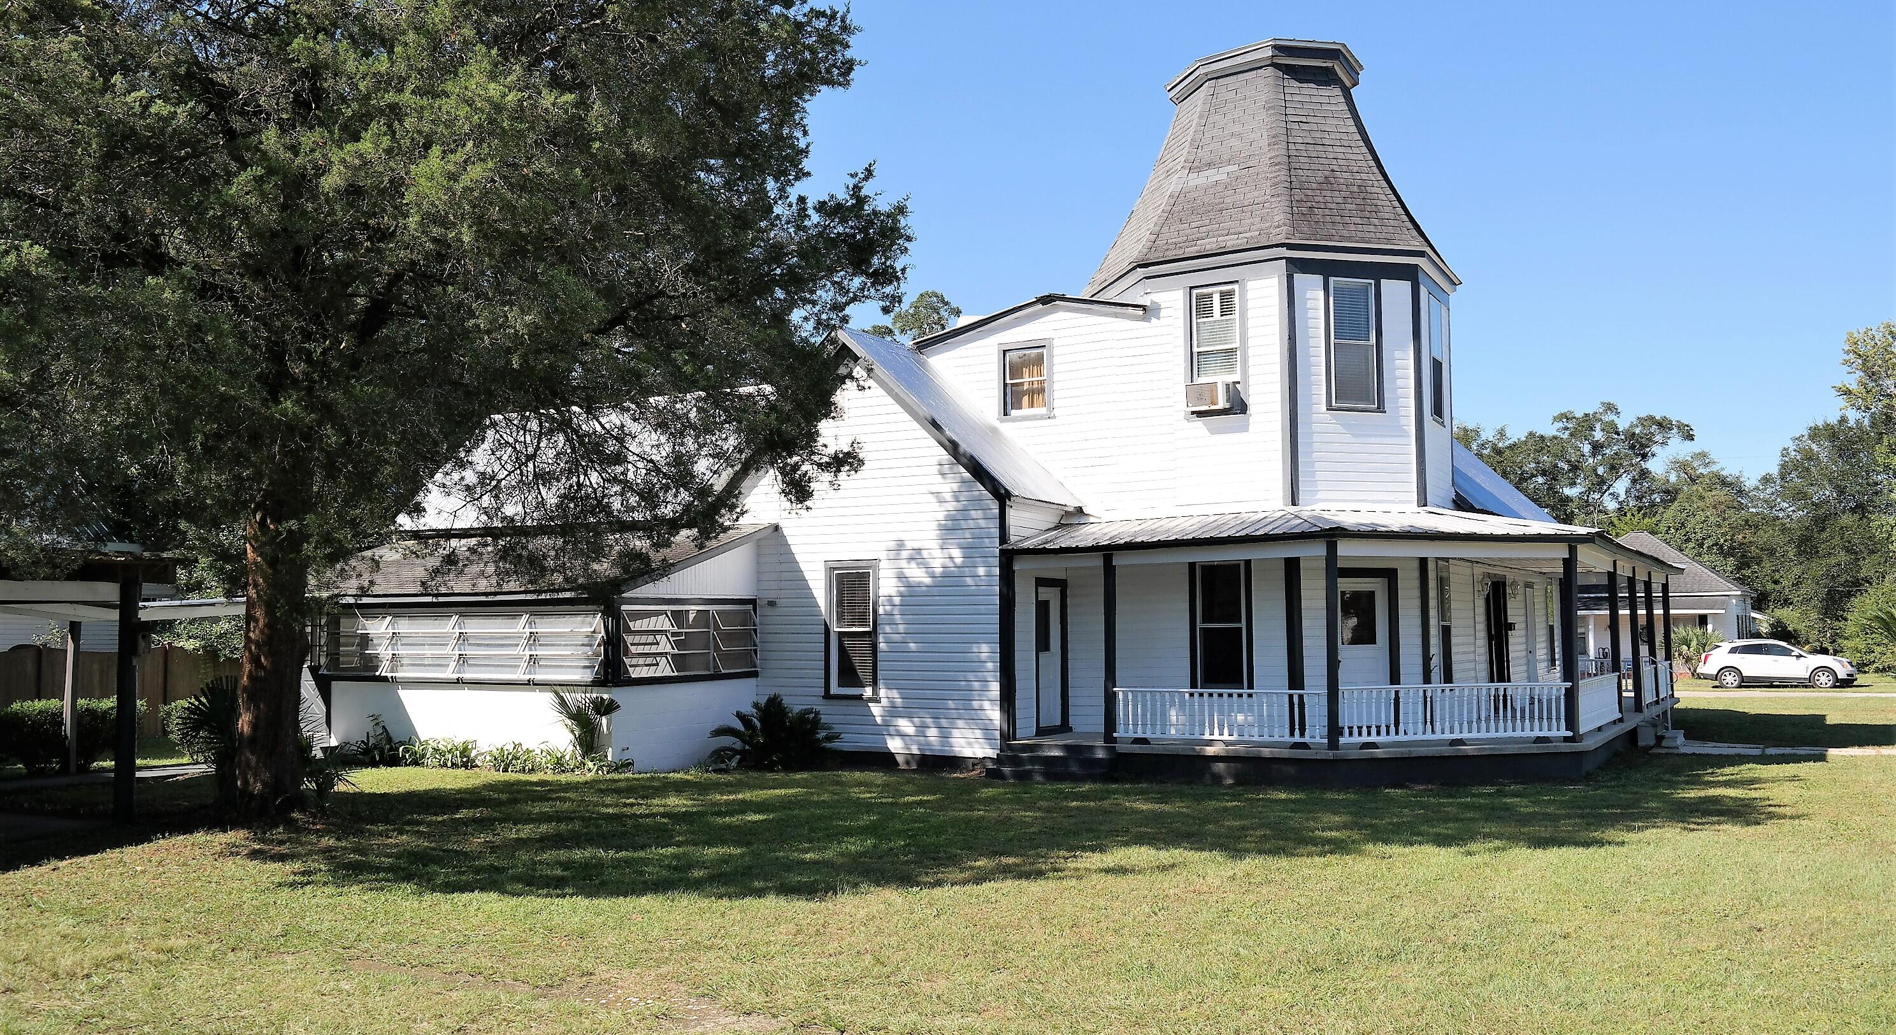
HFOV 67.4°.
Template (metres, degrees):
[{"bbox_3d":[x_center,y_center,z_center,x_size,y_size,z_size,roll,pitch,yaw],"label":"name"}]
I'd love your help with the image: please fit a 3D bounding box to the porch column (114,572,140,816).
[{"bbox_3d":[-8.100,1.765,14.096,0.160,2.460,0.160,-3,-5,31],"label":"porch column"}]

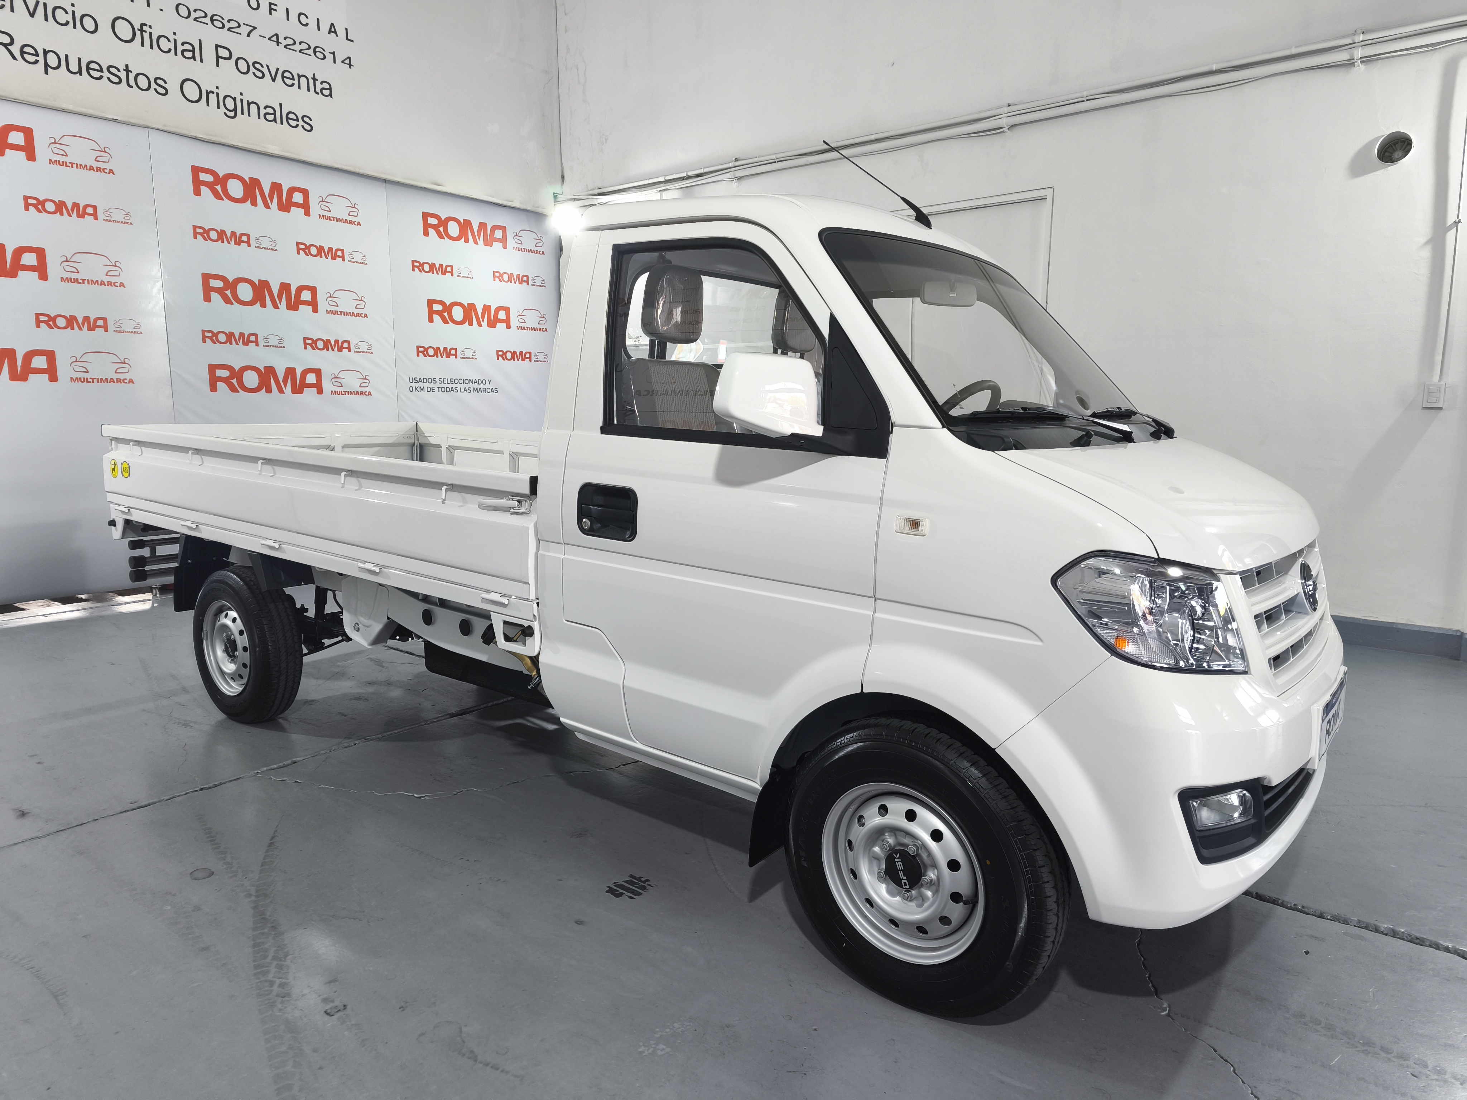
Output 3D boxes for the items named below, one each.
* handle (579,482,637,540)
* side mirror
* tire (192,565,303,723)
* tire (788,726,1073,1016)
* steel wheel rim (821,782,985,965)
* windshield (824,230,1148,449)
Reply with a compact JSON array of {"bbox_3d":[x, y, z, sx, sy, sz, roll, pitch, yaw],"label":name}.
[{"bbox_3d":[-0.321,-0.097,2.458,0.200,0.130,0.050,7,11,37],"label":"handle"},{"bbox_3d":[0.071,-0.302,1.897,0.130,0.180,0.230,7,11,37],"label":"side mirror"},{"bbox_3d":[-1.998,0.387,3.982,0.620,0.620,0.180,7,11,37],"label":"tire"},{"bbox_3d":[0.399,0.681,2.139,0.620,0.620,0.180,7,11,39],"label":"tire"},{"bbox_3d":[0.393,0.682,2.131,0.390,0.390,0.140,7,11,39],"label":"steel wheel rim"},{"bbox_3d":[0.757,-0.537,2.580,0.150,0.610,1.400,-39,-17,35],"label":"windshield"}]

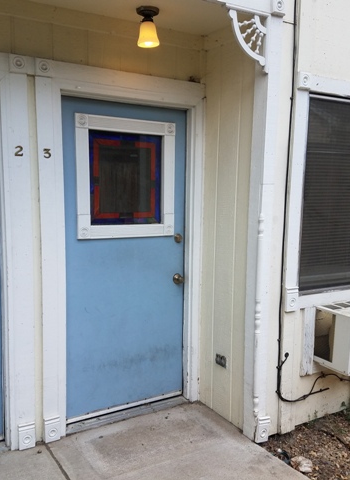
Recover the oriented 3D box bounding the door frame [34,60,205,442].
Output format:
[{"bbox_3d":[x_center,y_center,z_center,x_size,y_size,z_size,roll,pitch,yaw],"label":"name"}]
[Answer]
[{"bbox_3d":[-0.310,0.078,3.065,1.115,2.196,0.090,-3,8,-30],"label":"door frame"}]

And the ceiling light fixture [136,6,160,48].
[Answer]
[{"bbox_3d":[-0.148,-1.188,2.694,0.129,0.187,0.129,1,7,0],"label":"ceiling light fixture"}]

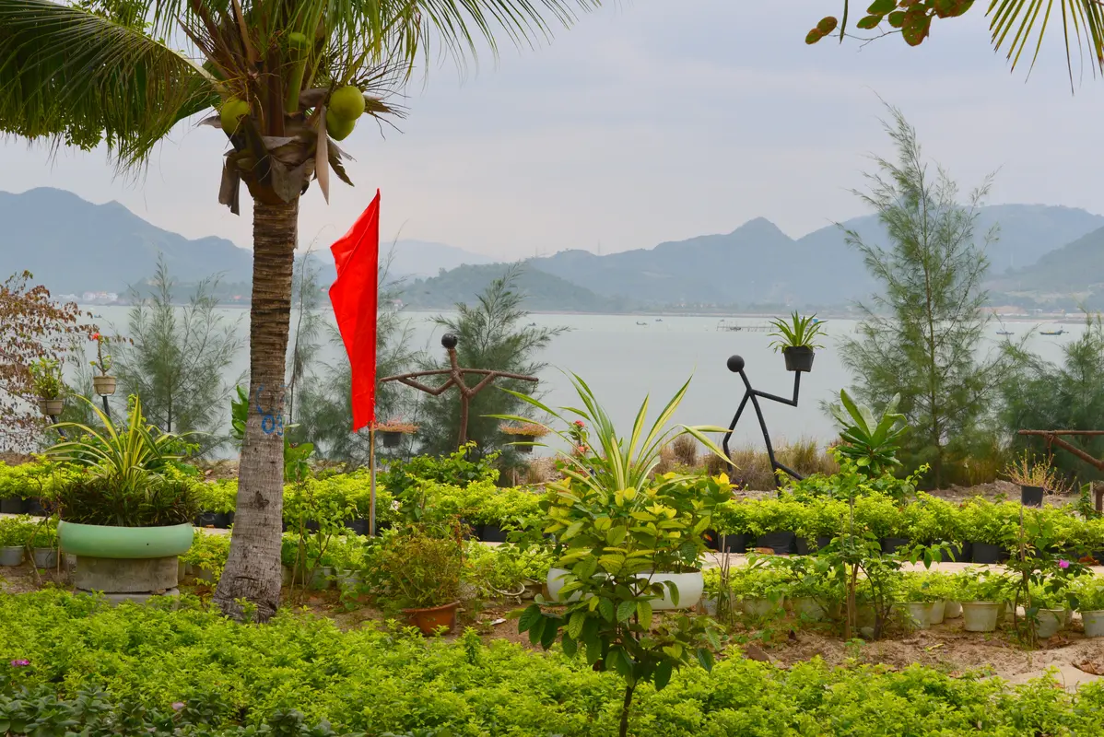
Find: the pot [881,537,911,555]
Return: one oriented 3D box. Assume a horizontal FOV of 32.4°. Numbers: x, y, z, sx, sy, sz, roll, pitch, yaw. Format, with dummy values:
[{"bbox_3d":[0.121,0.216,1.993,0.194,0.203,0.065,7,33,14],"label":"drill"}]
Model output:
[{"bbox_3d":[2.620,1.357,14.400,0.245,0.165,0.245,1,2,0],"label":"pot"}]

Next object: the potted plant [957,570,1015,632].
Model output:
[{"bbox_3d":[2.525,1.358,11.100,0.330,0.365,0.330,1,2,0],"label":"potted plant"}]

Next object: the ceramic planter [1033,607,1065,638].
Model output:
[{"bbox_3d":[2.810,1.430,10.731,0.195,0.160,0.195,1,2,0],"label":"ceramic planter"}]

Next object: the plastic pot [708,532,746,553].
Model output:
[{"bbox_3d":[1.343,1.332,14.550,0.265,0.170,0.265,1,2,0],"label":"plastic pot"}]

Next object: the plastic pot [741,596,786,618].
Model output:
[{"bbox_3d":[1.227,1.402,11.039,0.235,0.165,0.235,1,2,0],"label":"plastic pot"}]

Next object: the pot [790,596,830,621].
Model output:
[{"bbox_3d":[1.522,1.424,11.200,0.235,0.160,0.235,1,2,0],"label":"pot"}]

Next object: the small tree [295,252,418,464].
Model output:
[{"bbox_3d":[-2.177,-0.093,21.248,1.382,2.404,1.382,1,2,0],"label":"small tree"}]

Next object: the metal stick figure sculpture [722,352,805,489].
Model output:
[{"bbox_3d":[1.853,0.600,16.381,0.795,1.431,0.199,1,2,12],"label":"metal stick figure sculpture"}]

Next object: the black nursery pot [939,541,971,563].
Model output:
[{"bbox_3d":[3.020,1.381,14.250,0.250,0.170,0.250,1,2,0],"label":"black nursery pot"}]

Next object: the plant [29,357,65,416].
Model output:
[{"bbox_3d":[-5.650,0.212,21.300,0.390,0.660,0.380,1,2,0],"label":"plant"}]

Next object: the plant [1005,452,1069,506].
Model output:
[{"bbox_3d":[4.625,1.071,18.200,0.610,0.500,0.570,1,2,0],"label":"plant"}]

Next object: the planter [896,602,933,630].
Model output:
[{"bbox_3d":[2.090,1.414,10.951,0.218,0.160,0.218,1,2,0],"label":"planter"}]

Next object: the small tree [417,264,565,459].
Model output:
[{"bbox_3d":[-0.709,-0.027,22.000,1.700,2.380,1.700,1,2,0],"label":"small tree"}]

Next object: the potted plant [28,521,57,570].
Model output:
[{"bbox_3d":[-3.467,1.191,12.989,0.195,0.312,0.195,1,2,0],"label":"potted plant"}]

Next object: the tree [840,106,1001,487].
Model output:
[{"bbox_3d":[3.838,-0.755,19.803,1.684,3.987,1.684,1,2,0],"label":"tree"}]

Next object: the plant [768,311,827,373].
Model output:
[{"bbox_3d":[2.444,-0.262,19.000,0.580,0.600,0.560,1,2,0],"label":"plant"}]

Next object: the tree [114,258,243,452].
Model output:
[{"bbox_3d":[-4.327,-0.118,22.135,1.482,2.332,1.482,1,2,0],"label":"tree"}]

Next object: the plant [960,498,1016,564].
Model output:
[{"bbox_3d":[3.208,1.184,13.955,0.370,0.450,0.370,1,2,0],"label":"plant"}]

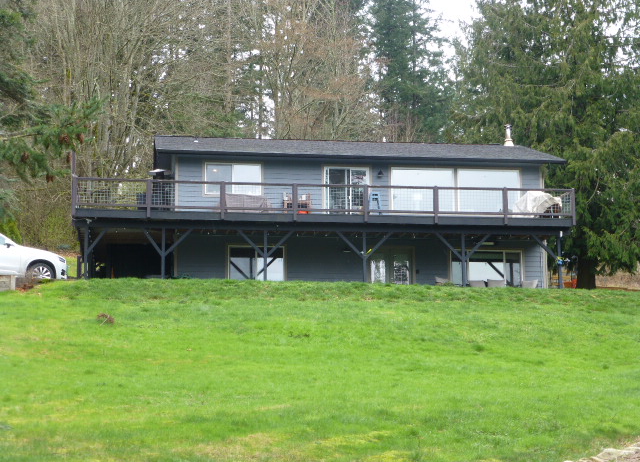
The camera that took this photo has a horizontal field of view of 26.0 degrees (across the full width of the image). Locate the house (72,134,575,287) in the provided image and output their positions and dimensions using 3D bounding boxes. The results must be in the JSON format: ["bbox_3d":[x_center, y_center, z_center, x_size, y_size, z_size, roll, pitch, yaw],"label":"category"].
[{"bbox_3d":[-0.260,-0.282,47.976,15.997,6.607,12.283,1,-10,-8],"label":"house"}]

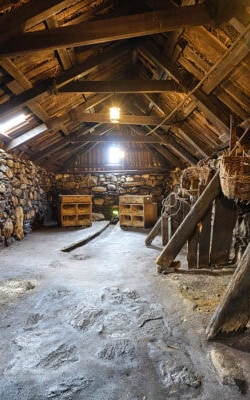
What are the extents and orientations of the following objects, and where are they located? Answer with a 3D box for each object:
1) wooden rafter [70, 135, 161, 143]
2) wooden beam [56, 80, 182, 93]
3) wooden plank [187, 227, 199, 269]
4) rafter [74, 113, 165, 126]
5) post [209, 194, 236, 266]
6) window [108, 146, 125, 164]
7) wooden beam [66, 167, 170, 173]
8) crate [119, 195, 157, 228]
[{"bbox_3d":[-0.324,-2.089,7.950,3.100,0.250,0.140,0,0,0],"label":"wooden rafter"},{"bbox_3d":[-0.090,-2.256,4.650,2.500,0.210,0.110,0,0,0],"label":"wooden beam"},{"bbox_3d":[0.998,0.678,3.400,0.180,0.660,0.045,0,0,-10],"label":"wooden plank"},{"bbox_3d":[-0.096,-2.208,6.400,2.600,0.260,0.130,0,0,0],"label":"rafter"},{"bbox_3d":[1.463,0.458,3.500,0.380,1.100,0.070,0,0,-10],"label":"post"},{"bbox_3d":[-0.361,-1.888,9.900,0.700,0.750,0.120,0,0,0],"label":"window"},{"bbox_3d":[-0.357,-1.281,9.800,4.500,0.220,0.170,0,0,0],"label":"wooden beam"},{"bbox_3d":[0.500,0.420,9.050,1.070,1.150,0.850,0,0,32],"label":"crate"}]

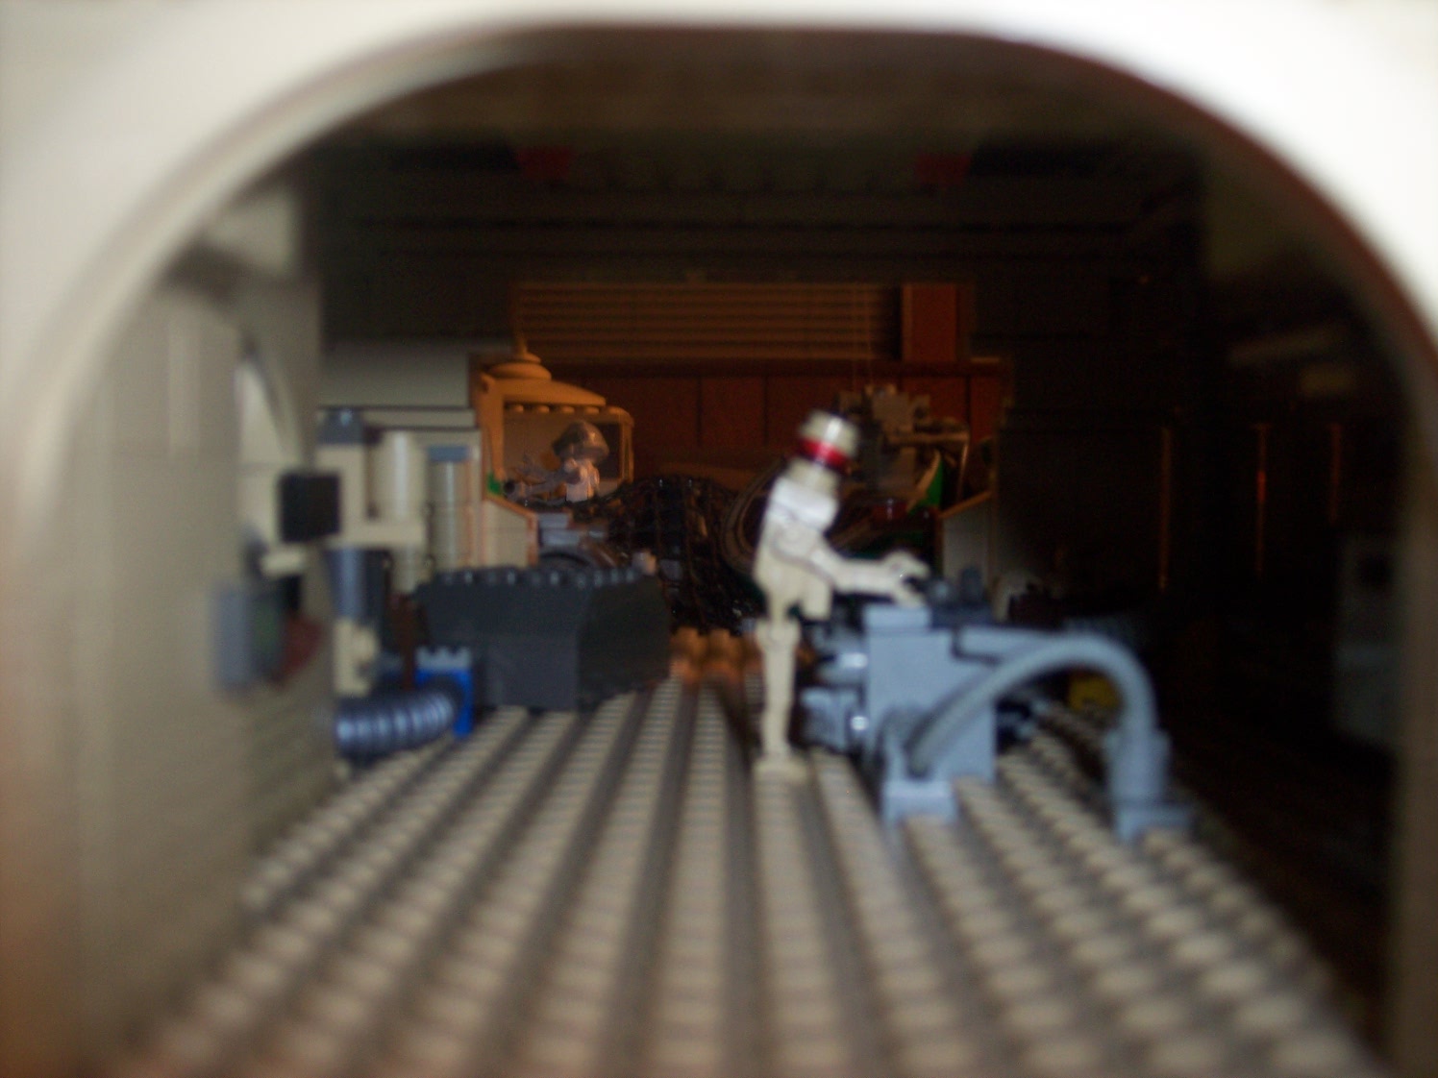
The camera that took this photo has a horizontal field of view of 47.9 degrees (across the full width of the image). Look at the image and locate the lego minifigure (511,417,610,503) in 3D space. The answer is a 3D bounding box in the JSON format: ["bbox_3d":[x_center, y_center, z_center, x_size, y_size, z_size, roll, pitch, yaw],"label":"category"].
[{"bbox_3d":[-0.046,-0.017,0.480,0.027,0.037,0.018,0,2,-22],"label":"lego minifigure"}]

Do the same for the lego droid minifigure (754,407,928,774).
[{"bbox_3d":[0.016,0.008,0.210,0.023,0.048,0.018,0,2,0],"label":"lego droid minifigure"}]

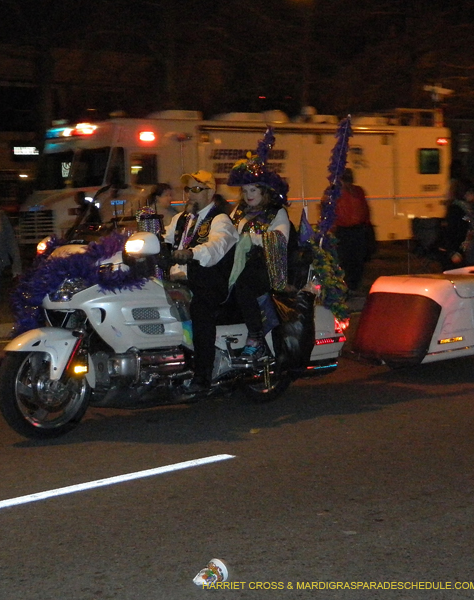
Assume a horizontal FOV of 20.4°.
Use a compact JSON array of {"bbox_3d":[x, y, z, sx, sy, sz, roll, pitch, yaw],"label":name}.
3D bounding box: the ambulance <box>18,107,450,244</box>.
[{"bbox_3d":[0.131,-2.521,27.735,9.700,3.250,2.450,-4,7,-37],"label":"ambulance"}]

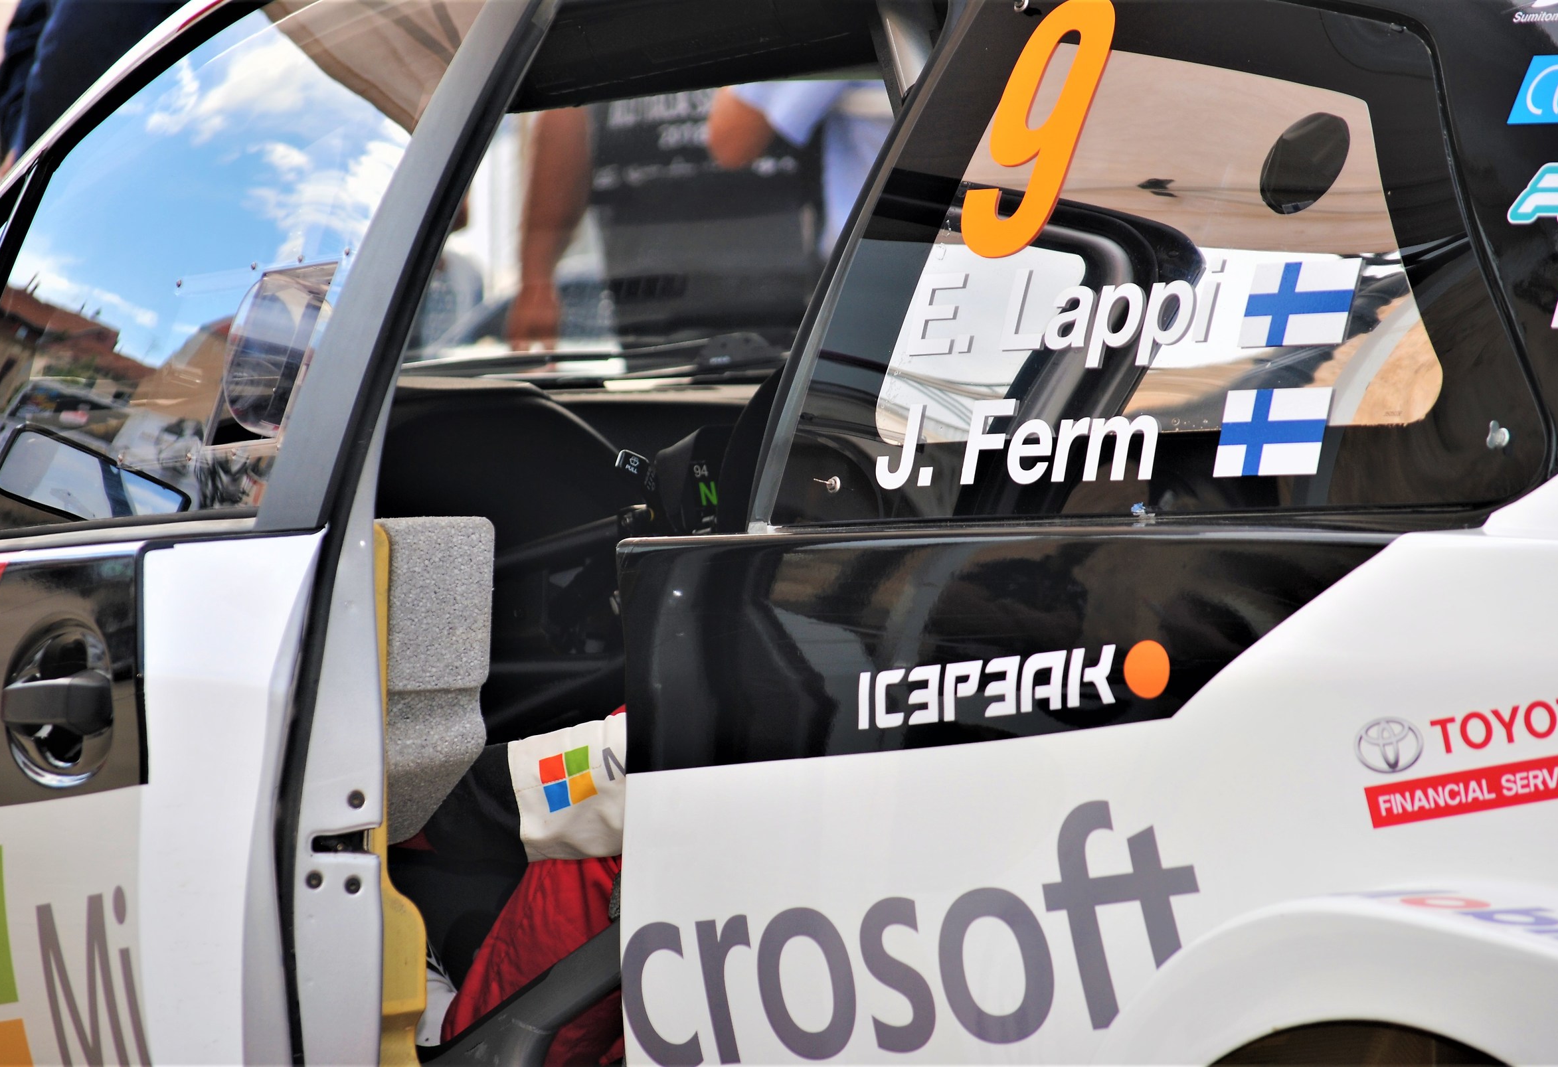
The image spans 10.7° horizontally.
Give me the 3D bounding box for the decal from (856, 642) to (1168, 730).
[{"bbox_3d":[0.159,0.103,5.640,0.276,0.040,0.004,-7,-6,41],"label":"decal"}]

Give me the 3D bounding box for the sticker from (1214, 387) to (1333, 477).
[{"bbox_3d":[0.329,-0.067,5.528,0.092,0.061,0.004,-1,-17,45],"label":"sticker"}]

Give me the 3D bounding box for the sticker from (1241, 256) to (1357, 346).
[{"bbox_3d":[0.350,-0.154,5.563,0.092,0.061,0.004,-1,-20,43],"label":"sticker"}]

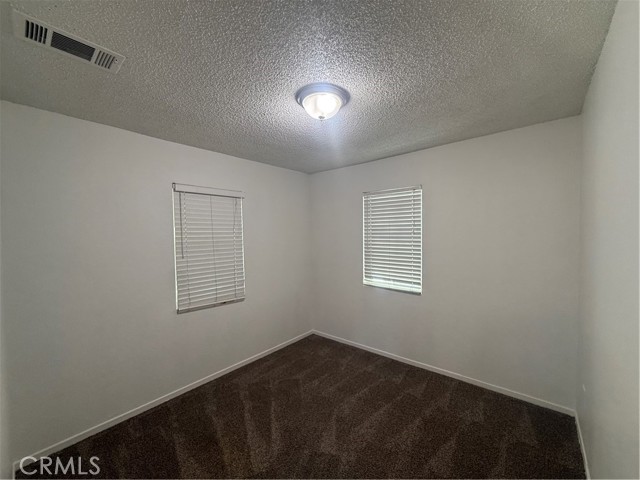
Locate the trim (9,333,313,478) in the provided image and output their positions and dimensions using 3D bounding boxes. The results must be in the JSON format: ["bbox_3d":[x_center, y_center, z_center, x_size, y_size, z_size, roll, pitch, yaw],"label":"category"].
[{"bbox_3d":[-1.065,1.460,2.845,0.016,0.058,2.970,0,2,40],"label":"trim"}]

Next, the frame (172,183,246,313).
[{"bbox_3d":[-1.133,0.082,2.763,0.060,1.235,0.755,0,2,40],"label":"frame"}]

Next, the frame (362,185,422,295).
[{"bbox_3d":[0.839,-0.004,3.106,0.755,1.220,0.060,0,2,40],"label":"frame"}]

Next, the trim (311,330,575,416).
[{"bbox_3d":[0.985,1.417,3.045,2.888,0.058,0.016,0,2,40],"label":"trim"}]

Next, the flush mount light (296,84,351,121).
[{"bbox_3d":[0.021,-0.868,1.708,0.364,0.149,0.364,-1,2,0],"label":"flush mount light"}]

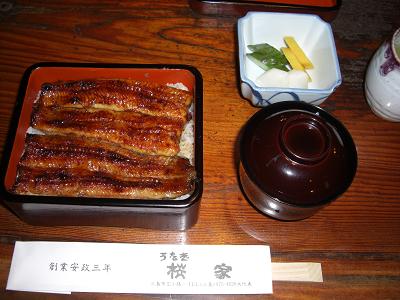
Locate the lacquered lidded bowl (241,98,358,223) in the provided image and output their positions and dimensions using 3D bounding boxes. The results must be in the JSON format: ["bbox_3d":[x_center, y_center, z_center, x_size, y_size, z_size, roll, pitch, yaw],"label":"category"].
[{"bbox_3d":[0.079,0.009,0.358,0.097,0.080,0.097,1,63,-1],"label":"lacquered lidded bowl"}]

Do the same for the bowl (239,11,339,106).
[{"bbox_3d":[0.084,-0.085,0.427,0.094,0.044,0.094,1,63,-1],"label":"bowl"}]

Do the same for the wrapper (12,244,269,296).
[{"bbox_3d":[-0.048,0.096,0.351,0.215,0.006,0.039,1,63,-1],"label":"wrapper"}]

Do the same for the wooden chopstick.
[{"bbox_3d":[-0.006,0.099,0.350,0.215,0.006,0.015,1,63,-1],"label":"wooden chopstick"}]

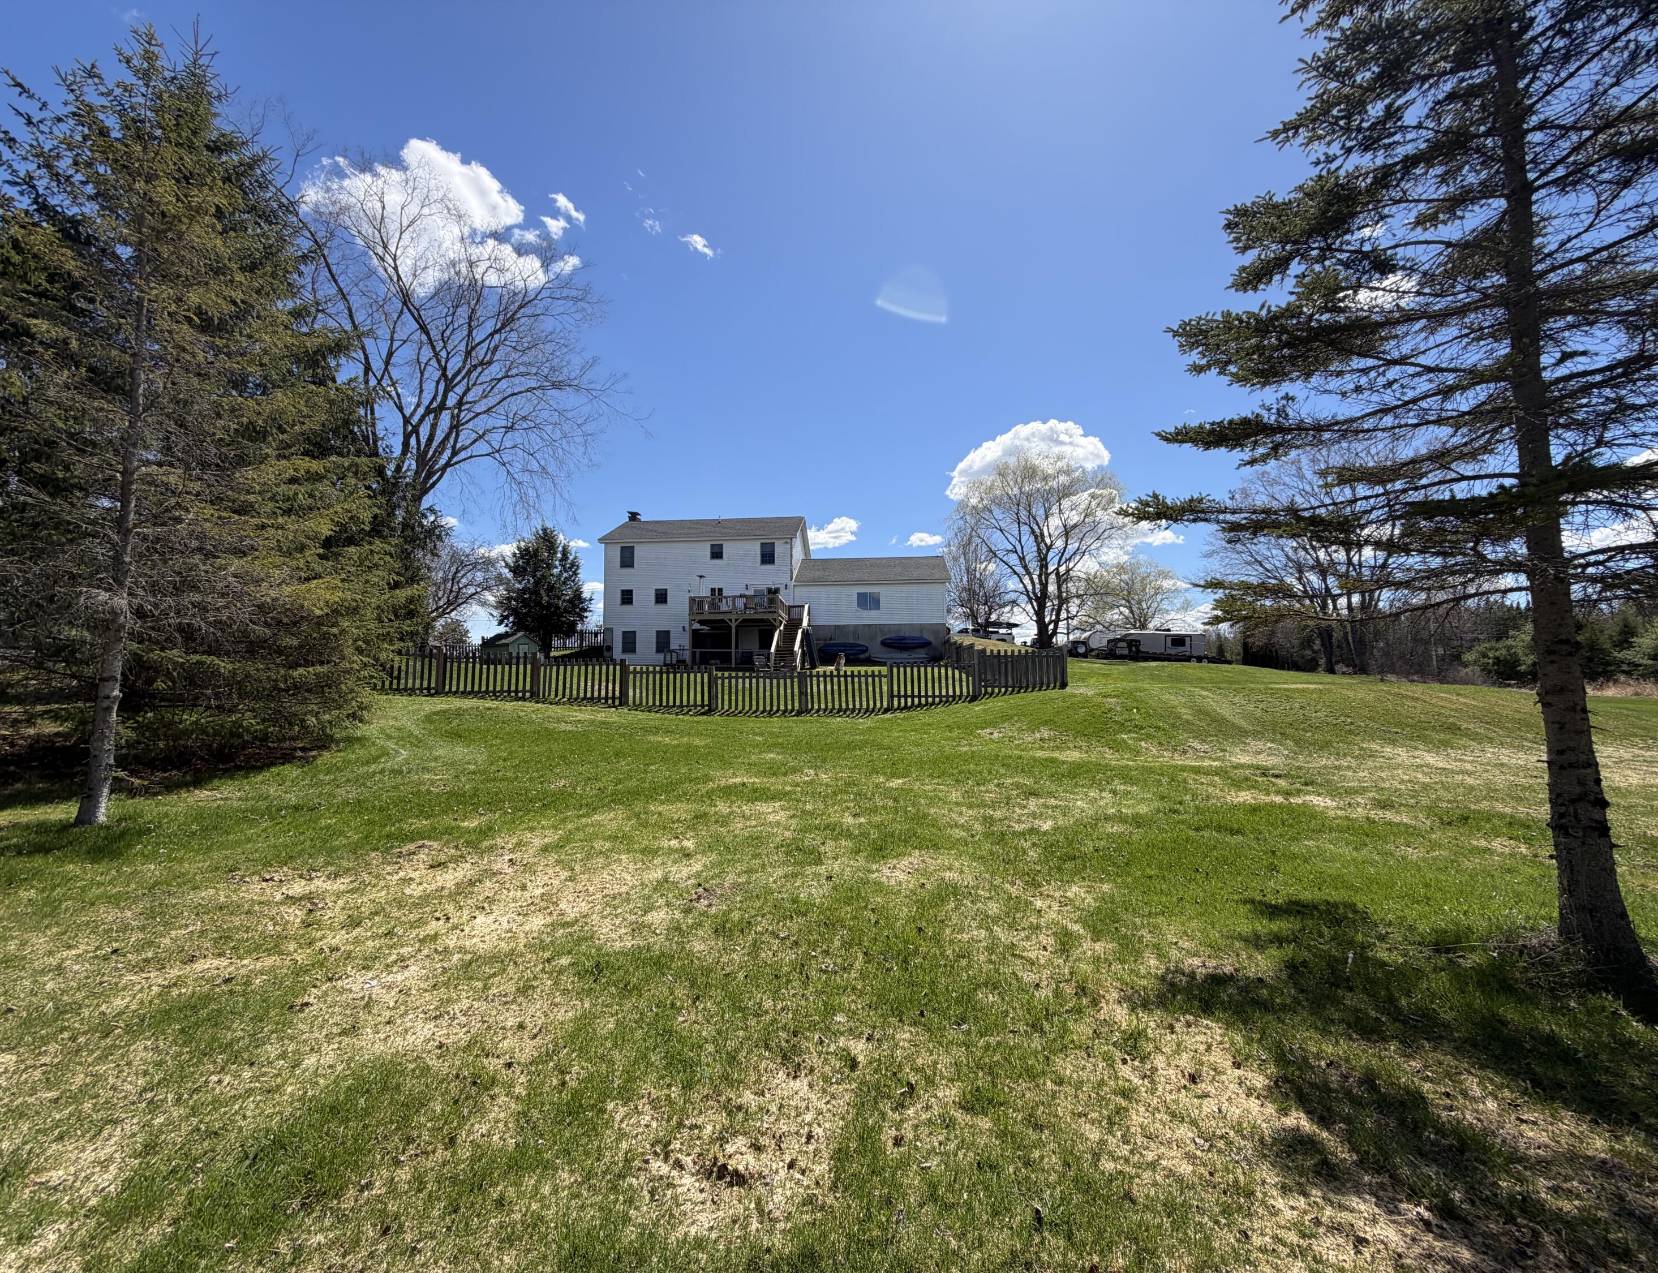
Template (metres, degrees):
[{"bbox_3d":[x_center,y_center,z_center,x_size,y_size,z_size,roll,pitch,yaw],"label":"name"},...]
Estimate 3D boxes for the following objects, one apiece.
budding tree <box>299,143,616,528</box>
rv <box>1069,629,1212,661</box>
[{"bbox_3d":[-16.135,-9.187,29.213,13.200,22.000,13.200,0,-4,0],"label":"budding tree"},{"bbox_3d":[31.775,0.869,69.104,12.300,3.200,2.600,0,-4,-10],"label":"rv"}]

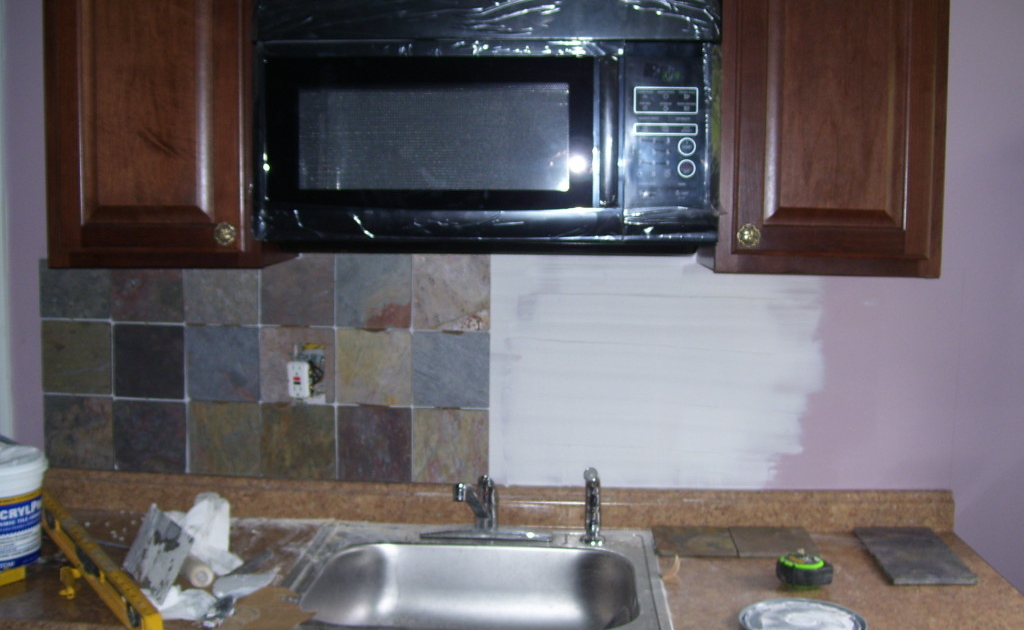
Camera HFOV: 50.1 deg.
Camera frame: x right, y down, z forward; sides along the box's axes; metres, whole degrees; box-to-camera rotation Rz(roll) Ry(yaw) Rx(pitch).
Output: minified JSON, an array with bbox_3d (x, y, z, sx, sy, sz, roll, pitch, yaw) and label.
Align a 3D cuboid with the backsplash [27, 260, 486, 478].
[{"bbox_3d":[-0.503,0.104,2.201,0.925,0.460,0.015,1,7,3],"label":"backsplash"}]

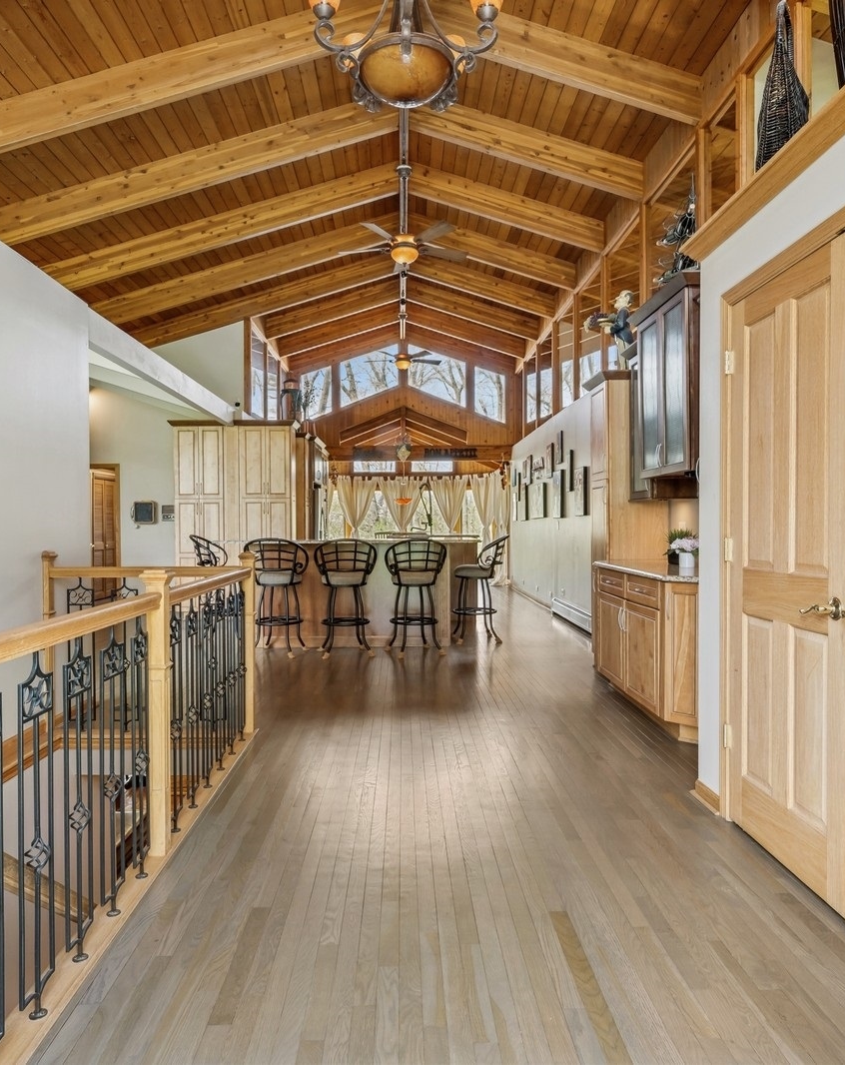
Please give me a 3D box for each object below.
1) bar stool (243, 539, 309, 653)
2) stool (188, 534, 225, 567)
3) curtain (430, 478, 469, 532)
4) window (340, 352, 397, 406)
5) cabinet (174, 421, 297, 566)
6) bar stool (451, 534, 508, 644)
[{"bbox_3d":[-1.321,0.584,6.489,0.570,1.066,0.575,0,1,5],"label":"bar stool"},{"bbox_3d":[-2.085,0.574,7.225,0.575,1.070,0.570,0,1,-8],"label":"stool"},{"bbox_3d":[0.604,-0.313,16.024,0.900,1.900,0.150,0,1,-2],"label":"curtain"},{"bbox_3d":[-0.999,-2.873,13.146,1.100,1.030,0.100,0,1,-2],"label":"window"},{"bbox_3d":[-2.348,-0.147,8.940,1.550,2.476,0.440,0,1,-2],"label":"cabinet"},{"bbox_3d":[0.604,0.573,7.299,0.575,1.070,0.570,0,1,3],"label":"bar stool"}]

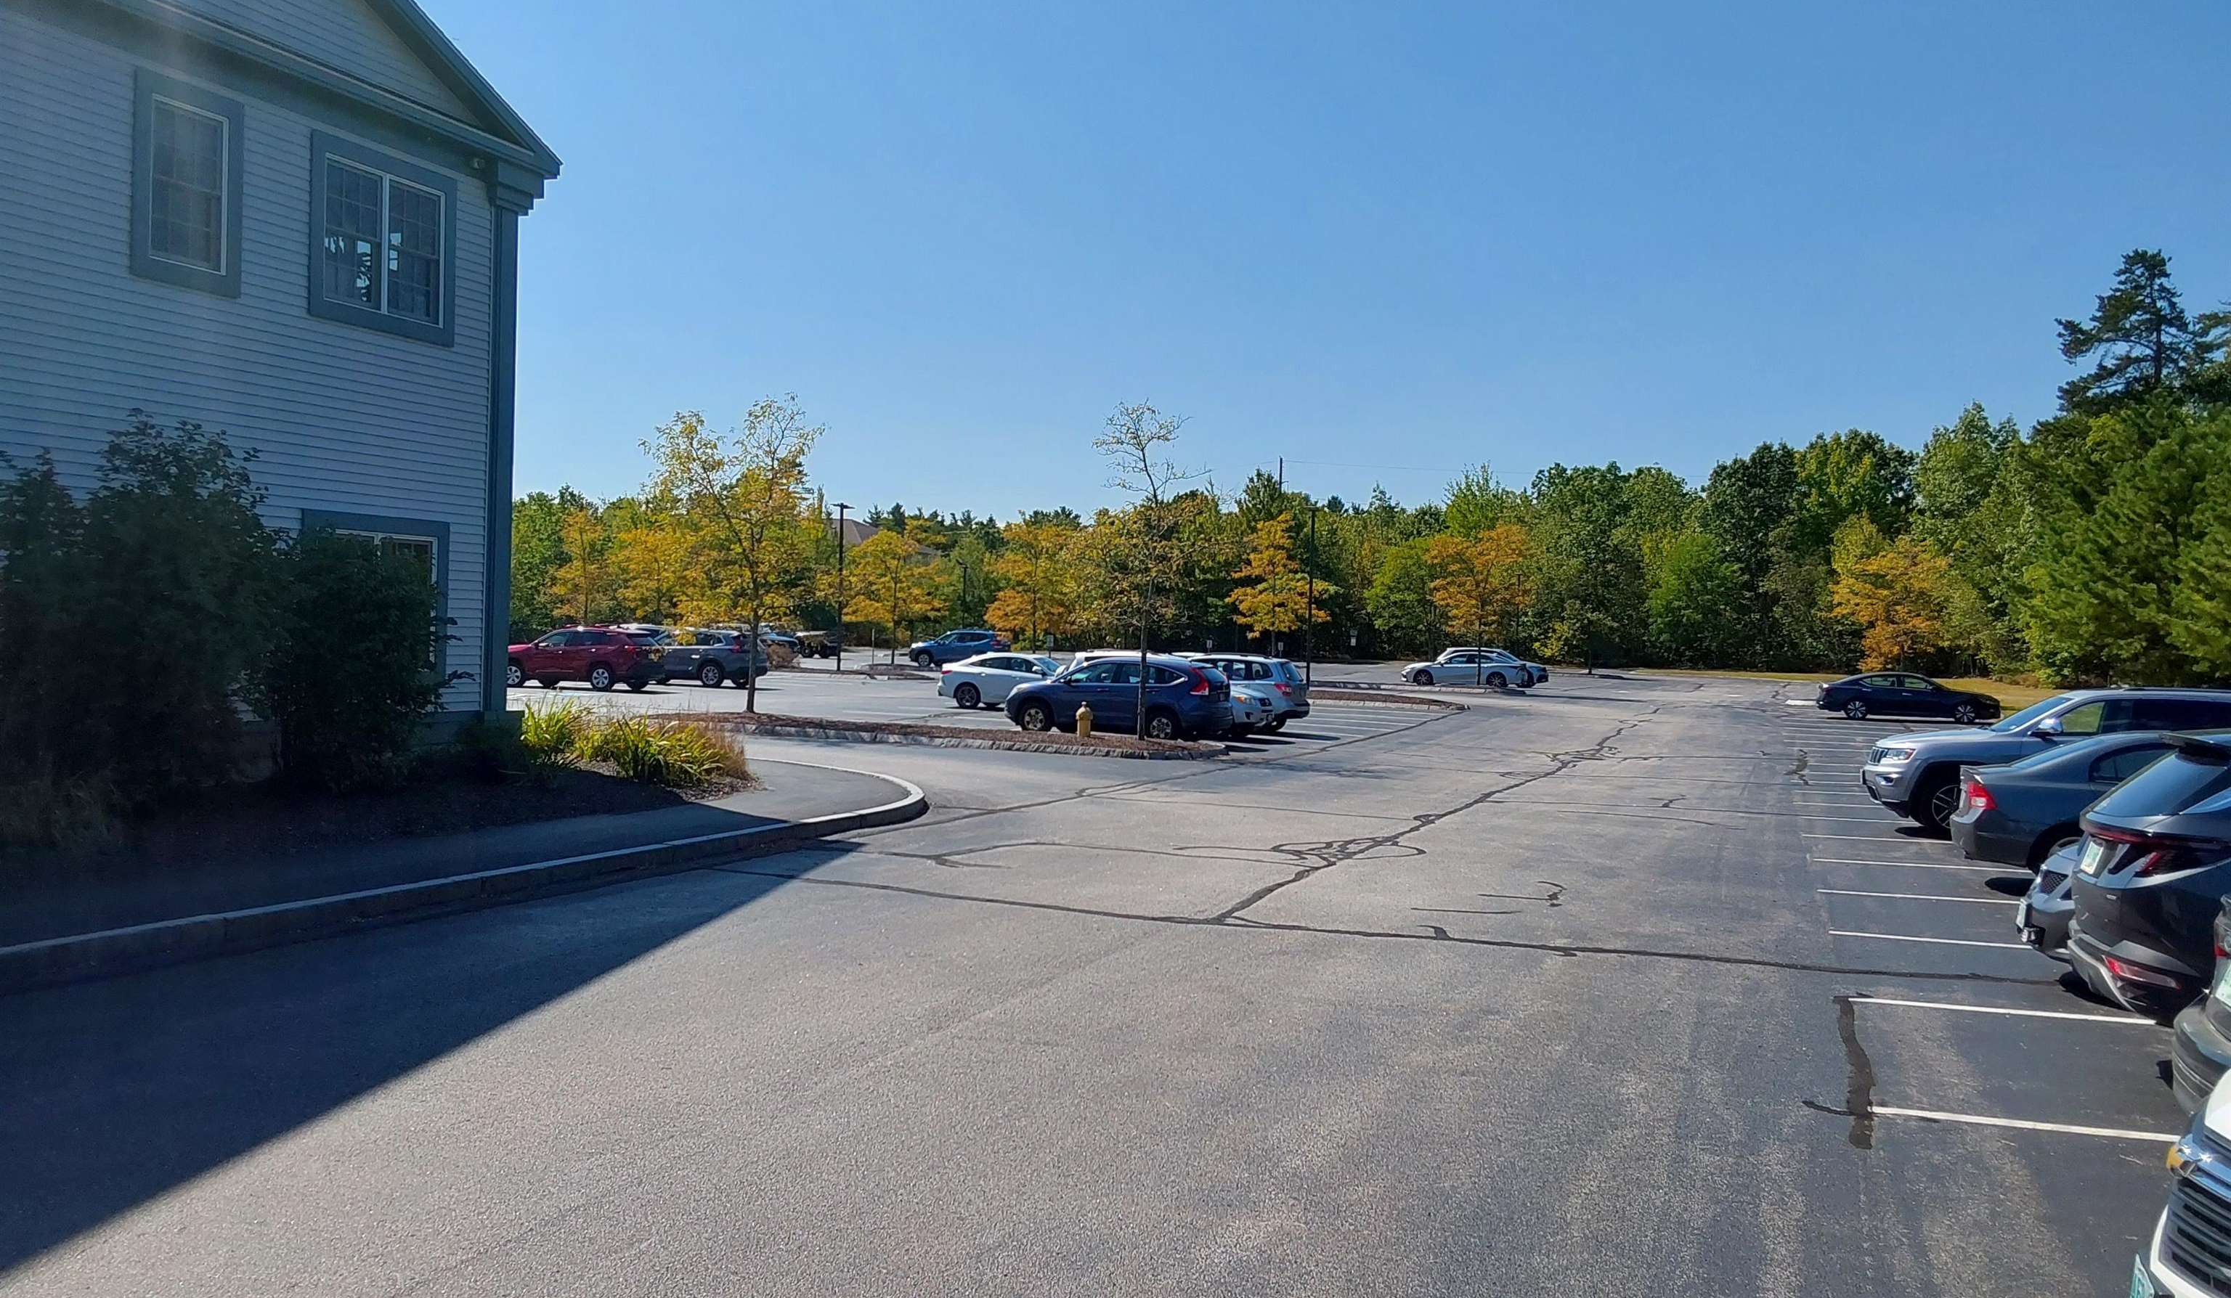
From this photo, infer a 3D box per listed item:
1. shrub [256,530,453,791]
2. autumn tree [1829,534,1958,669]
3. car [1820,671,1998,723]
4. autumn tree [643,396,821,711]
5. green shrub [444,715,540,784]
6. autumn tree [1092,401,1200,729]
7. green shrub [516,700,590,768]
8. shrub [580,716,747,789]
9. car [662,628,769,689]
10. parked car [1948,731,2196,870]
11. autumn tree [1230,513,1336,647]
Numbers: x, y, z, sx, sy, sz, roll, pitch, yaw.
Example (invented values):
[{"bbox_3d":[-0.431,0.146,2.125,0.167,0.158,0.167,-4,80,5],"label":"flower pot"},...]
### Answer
[{"bbox_3d":[-7.420,0.111,17.600,1.900,2.550,1.920,2,1,20],"label":"shrub"},{"bbox_3d":[41.524,-2.135,95.596,6.835,8.013,6.835,2,1,20],"label":"autumn tree"},{"bbox_3d":[22.945,1.390,52.369,4.900,1.440,1.850,2,1,19],"label":"car"},{"bbox_3d":[-7.482,-1.899,35.965,3.300,6.300,3.300,1,1,0],"label":"autumn tree"},{"bbox_3d":[-7.138,1.099,20.696,1.000,0.740,1.000,2,1,19],"label":"green shrub"},{"bbox_3d":[0.645,-1.413,32.566,2.100,6.100,2.100,1,1,0],"label":"autumn tree"},{"bbox_3d":[-6.593,0.993,21.200,0.850,0.780,0.850,2,1,20],"label":"green shrub"},{"bbox_3d":[-5.329,1.159,21.296,1.750,0.740,1.300,2,1,19],"label":"shrub"},{"bbox_3d":[-12.058,0.251,50.959,4.600,1.690,1.855,2,1,20],"label":"car"},{"bbox_3d":[9.775,1.479,15.850,4.500,1.435,1.750,2,1,19],"label":"parked car"},{"bbox_3d":[6.183,-2.062,68.732,3.985,6.300,3.985,2,1,20],"label":"autumn tree"}]

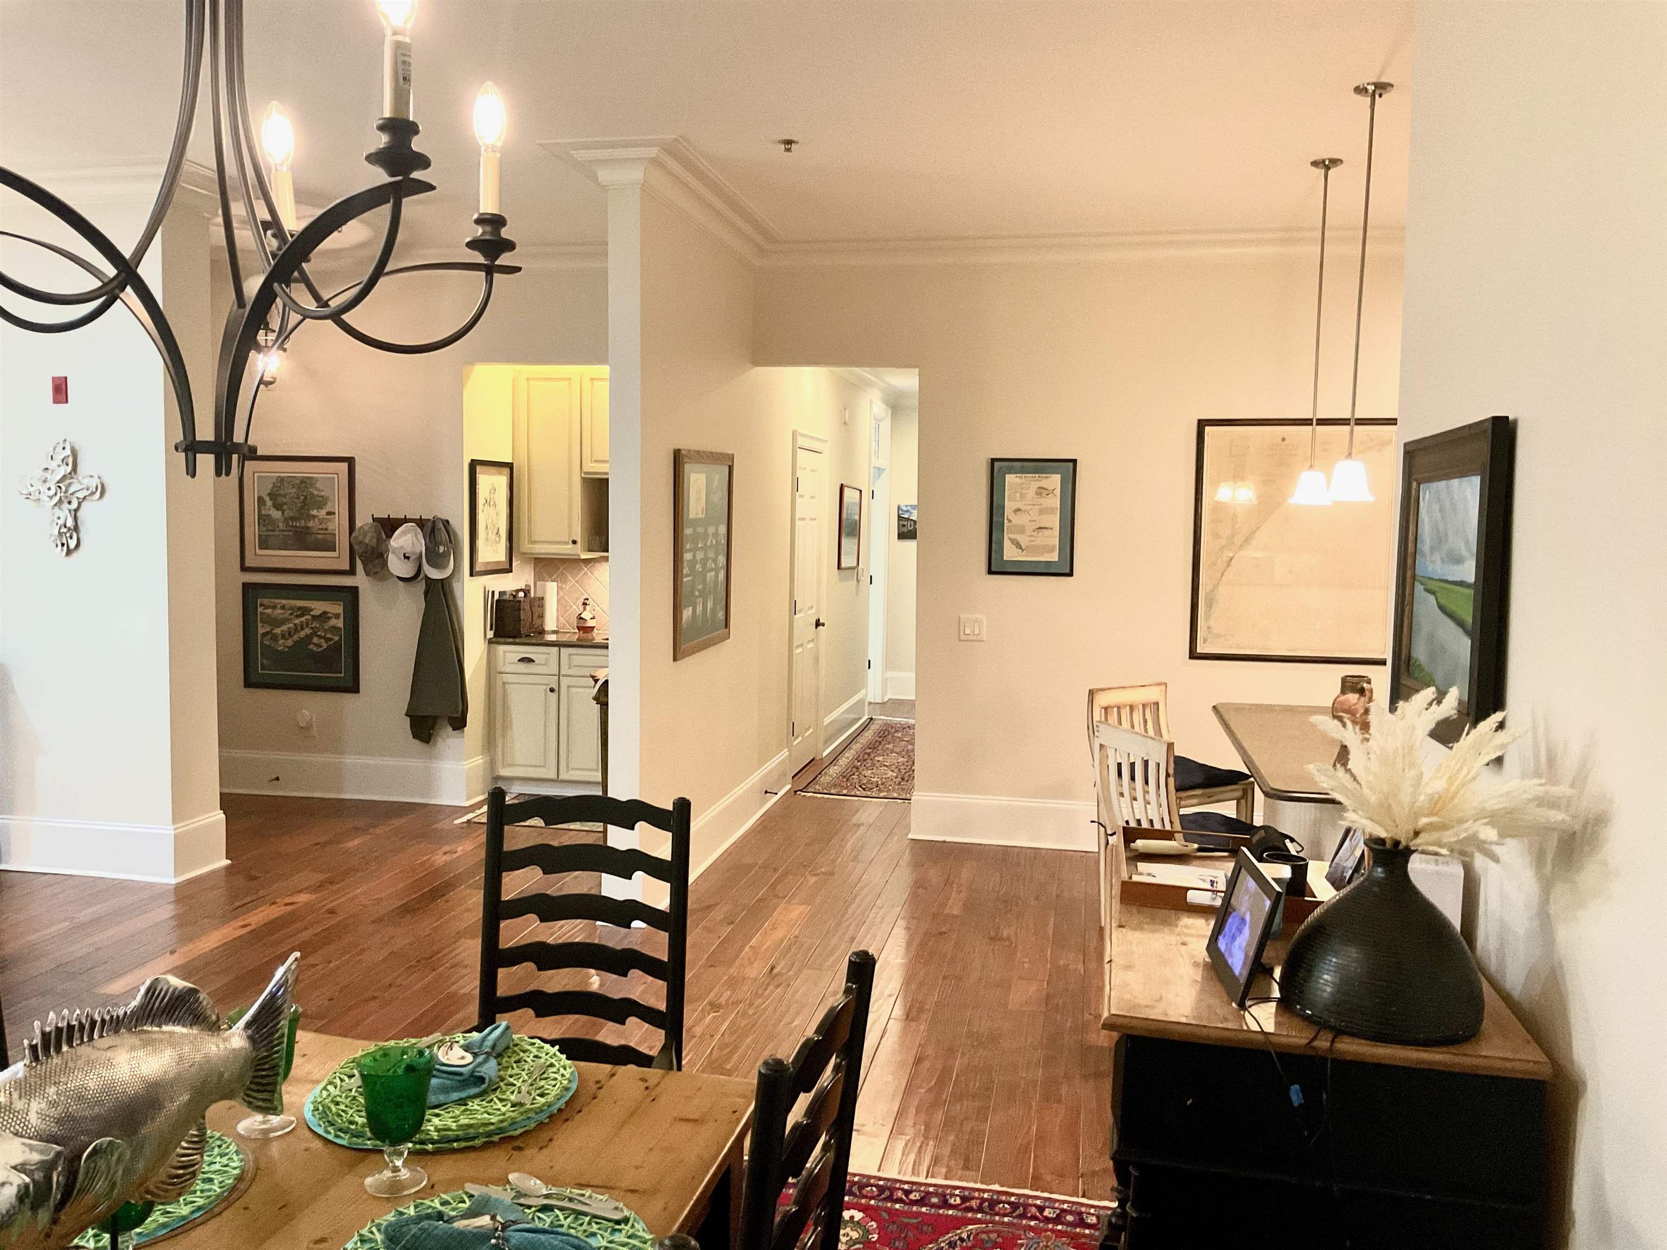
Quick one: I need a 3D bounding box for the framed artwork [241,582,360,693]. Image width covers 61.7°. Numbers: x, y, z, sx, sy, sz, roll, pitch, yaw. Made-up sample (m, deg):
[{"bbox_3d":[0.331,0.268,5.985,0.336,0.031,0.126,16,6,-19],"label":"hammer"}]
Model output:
[{"bbox_3d":[-2.964,0.074,7.779,0.707,0.591,0.030,2,4,11],"label":"framed artwork"}]

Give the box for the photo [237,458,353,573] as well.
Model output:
[{"bbox_3d":[-2.976,-0.612,7.781,0.692,0.642,0.035,2,5,10],"label":"photo"}]

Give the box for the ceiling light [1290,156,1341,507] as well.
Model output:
[{"bbox_3d":[1.849,-1.101,5.318,0.150,1.290,0.150,2,5,10],"label":"ceiling light"}]

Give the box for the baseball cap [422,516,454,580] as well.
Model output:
[{"bbox_3d":[-2.120,-0.412,7.492,0.170,0.285,0.150,0,-21,-14],"label":"baseball cap"}]

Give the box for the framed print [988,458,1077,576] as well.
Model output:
[{"bbox_3d":[0.980,-0.528,6.870,0.417,0.569,0.030,2,5,10],"label":"framed print"}]

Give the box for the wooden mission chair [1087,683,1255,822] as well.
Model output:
[{"bbox_3d":[1.335,0.737,5.550,0.440,0.940,0.480,-2,5,-34],"label":"wooden mission chair"}]

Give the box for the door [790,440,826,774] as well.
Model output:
[{"bbox_3d":[-0.184,-0.076,8.769,0.060,2.040,0.770,2,5,10],"label":"door"}]

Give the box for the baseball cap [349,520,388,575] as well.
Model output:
[{"bbox_3d":[-2.514,-0.413,7.562,0.180,0.260,0.150,0,-24,-14],"label":"baseball cap"}]

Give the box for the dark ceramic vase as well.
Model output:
[{"bbox_3d":[0.811,0.451,2.063,0.280,0.256,0.280,2,4,10],"label":"dark ceramic vase"}]

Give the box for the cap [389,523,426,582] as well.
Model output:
[{"bbox_3d":[-2.298,-0.393,7.525,0.180,0.275,0.155,0,-24,-10],"label":"cap"}]

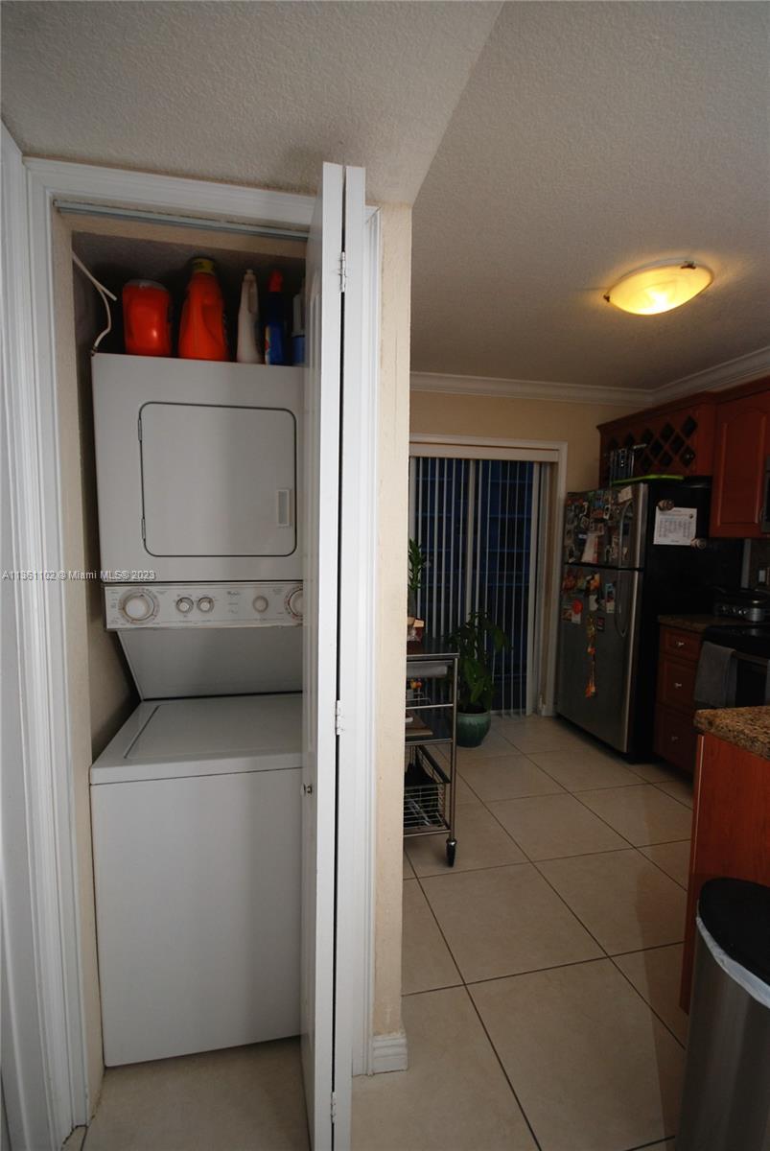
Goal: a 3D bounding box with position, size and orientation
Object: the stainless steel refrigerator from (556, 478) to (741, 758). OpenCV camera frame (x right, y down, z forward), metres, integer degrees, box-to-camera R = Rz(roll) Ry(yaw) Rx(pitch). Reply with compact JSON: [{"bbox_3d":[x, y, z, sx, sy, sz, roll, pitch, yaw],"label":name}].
[{"bbox_3d":[1.837,0.288,3.436,0.751,1.765,0.771,0,4,-14],"label":"stainless steel refrigerator"}]

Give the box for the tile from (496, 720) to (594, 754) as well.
[{"bbox_3d":[1.124,1.166,3.431,0.509,0.010,0.488,0,4,-14],"label":"tile"}]

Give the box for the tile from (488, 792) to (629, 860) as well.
[{"bbox_3d":[0.842,1.237,2.386,0.509,0.010,0.488,0,4,-14],"label":"tile"}]

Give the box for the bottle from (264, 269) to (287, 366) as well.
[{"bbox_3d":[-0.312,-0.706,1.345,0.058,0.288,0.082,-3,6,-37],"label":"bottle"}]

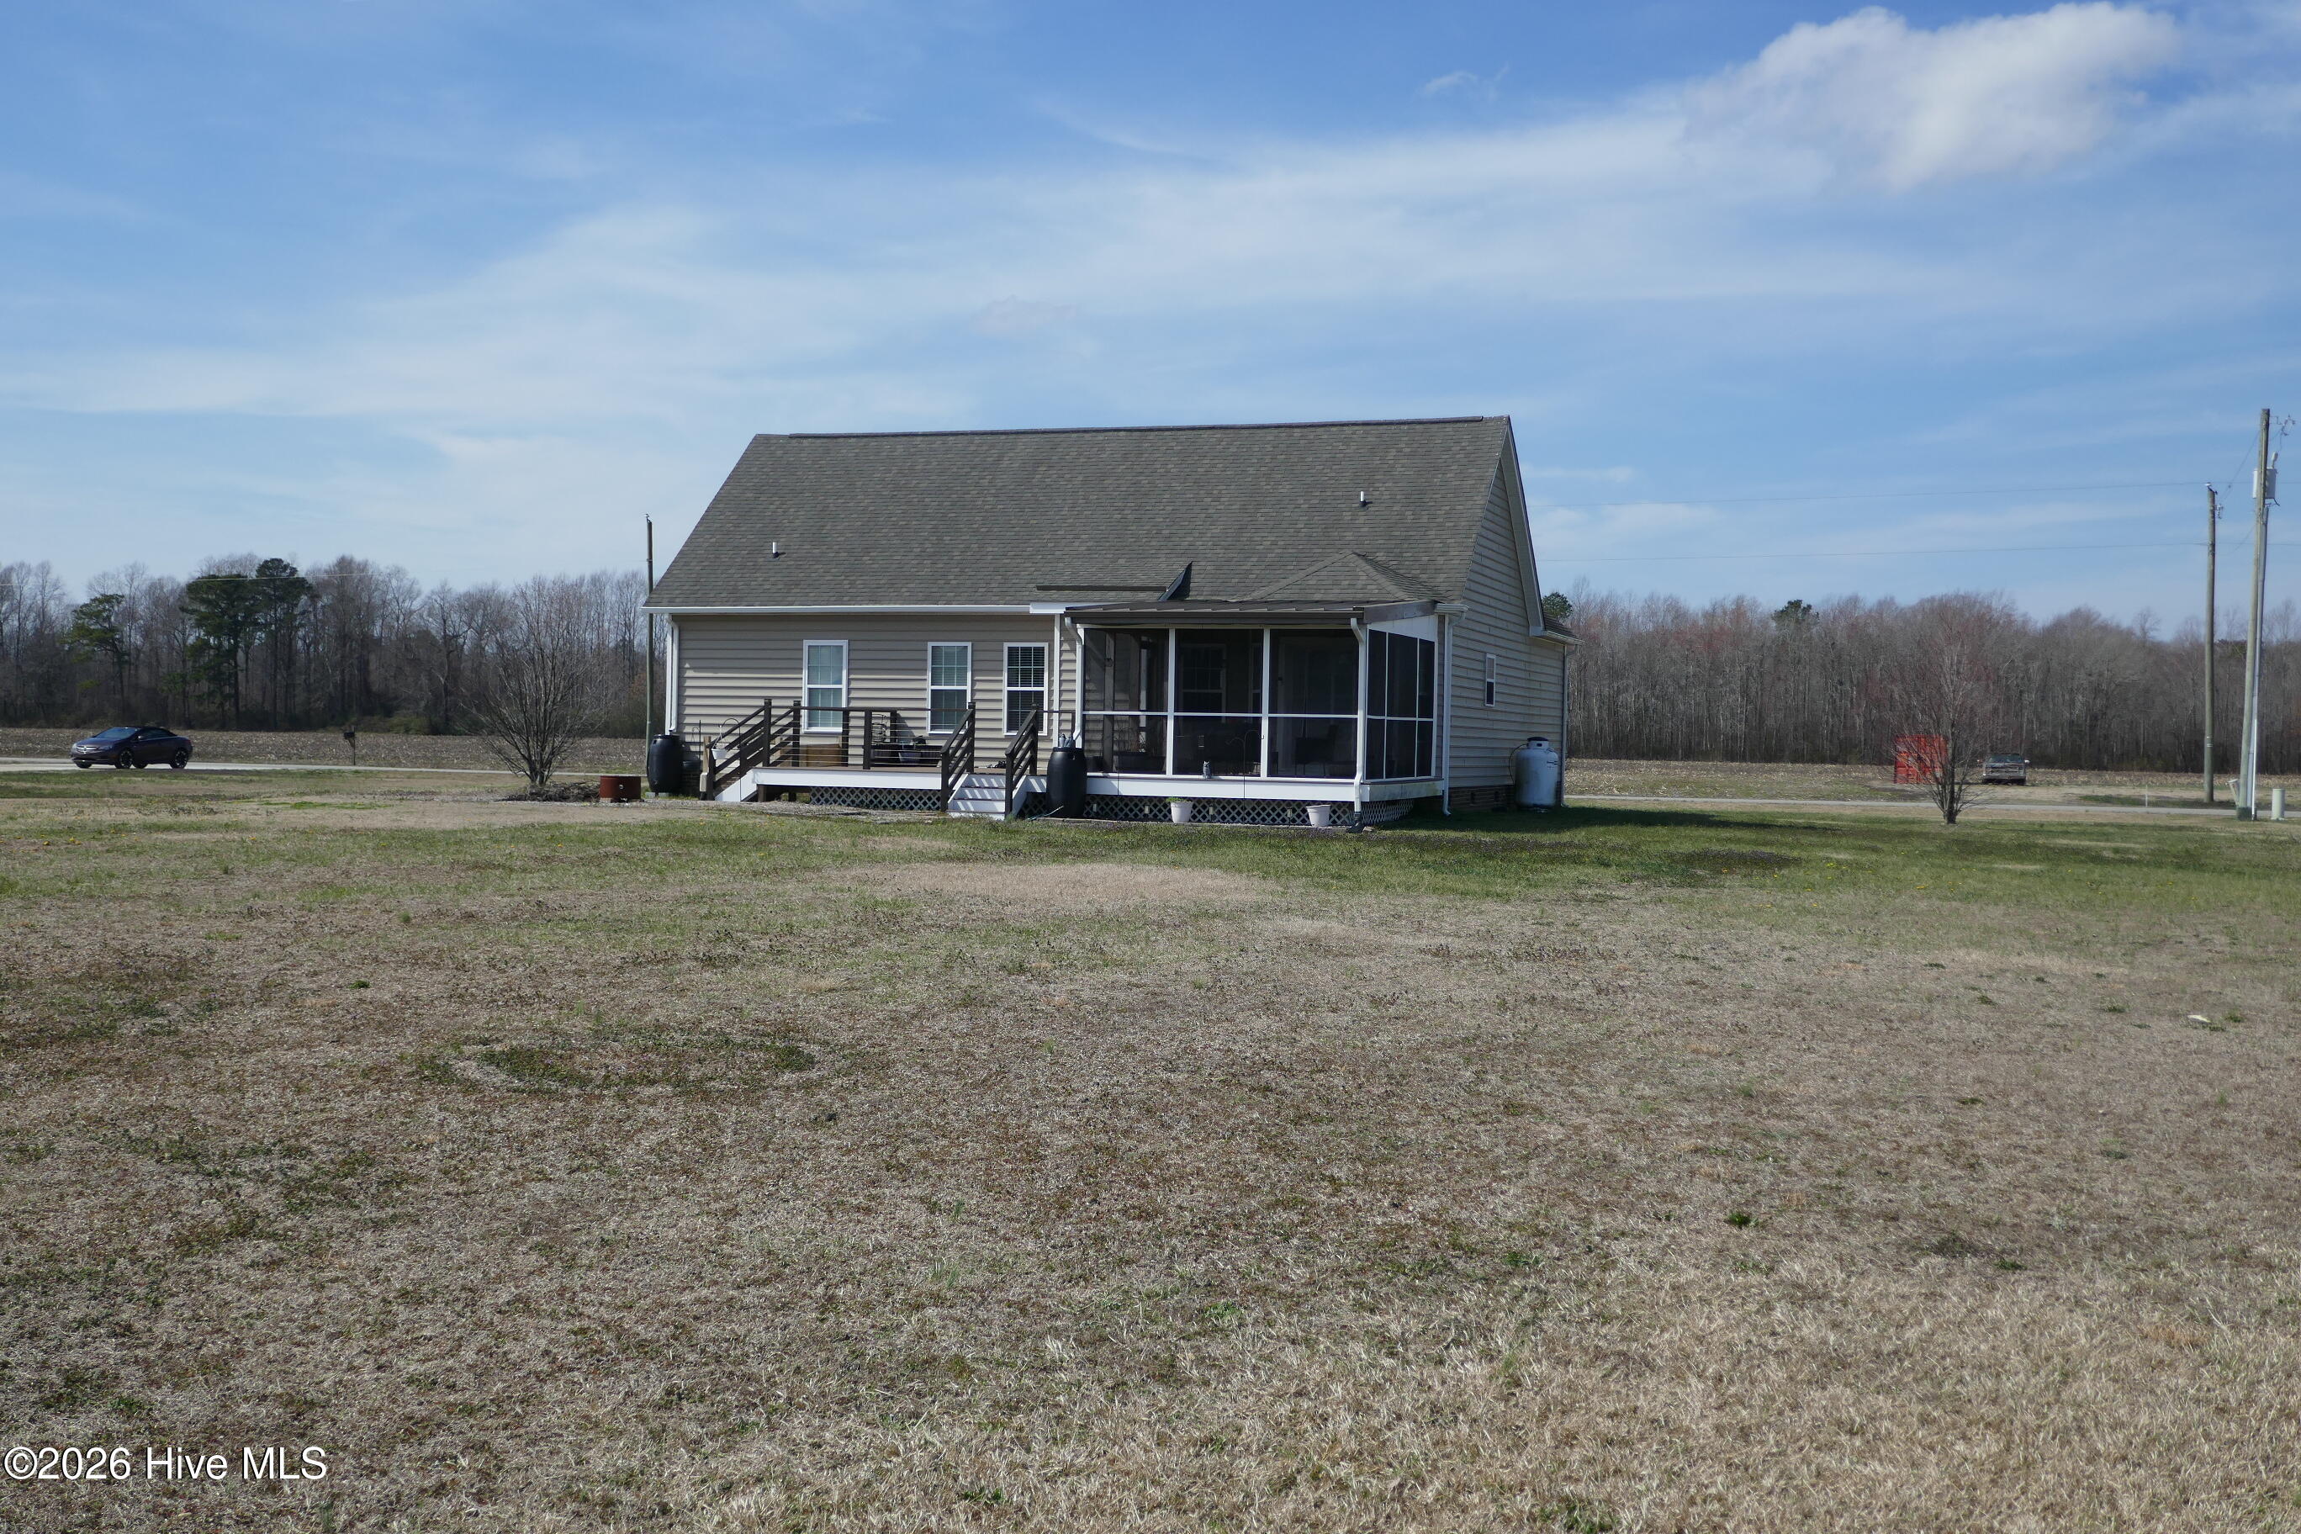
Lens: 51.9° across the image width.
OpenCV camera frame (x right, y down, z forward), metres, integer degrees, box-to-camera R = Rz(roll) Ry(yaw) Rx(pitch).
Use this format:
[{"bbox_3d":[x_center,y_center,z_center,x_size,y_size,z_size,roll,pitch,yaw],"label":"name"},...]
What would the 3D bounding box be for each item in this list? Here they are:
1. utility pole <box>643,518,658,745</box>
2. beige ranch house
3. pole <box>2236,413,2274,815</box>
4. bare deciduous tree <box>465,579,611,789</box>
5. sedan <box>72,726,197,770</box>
[{"bbox_3d":[-20.707,-5.031,97.566,0.280,10.377,0.280,1,1,19],"label":"utility pole"},{"bbox_3d":[-0.857,-2.659,40.311,13.900,6.400,14.800,1,1,19],"label":"beige ranch house"},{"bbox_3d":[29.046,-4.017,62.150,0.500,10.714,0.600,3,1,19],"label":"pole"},{"bbox_3d":[-11.596,-1.559,44.800,2.800,4.037,2.800,1,1,19],"label":"bare deciduous tree"},{"bbox_3d":[-35.423,-0.645,82.291,1.840,1.440,4.690,1,1,18],"label":"sedan"}]

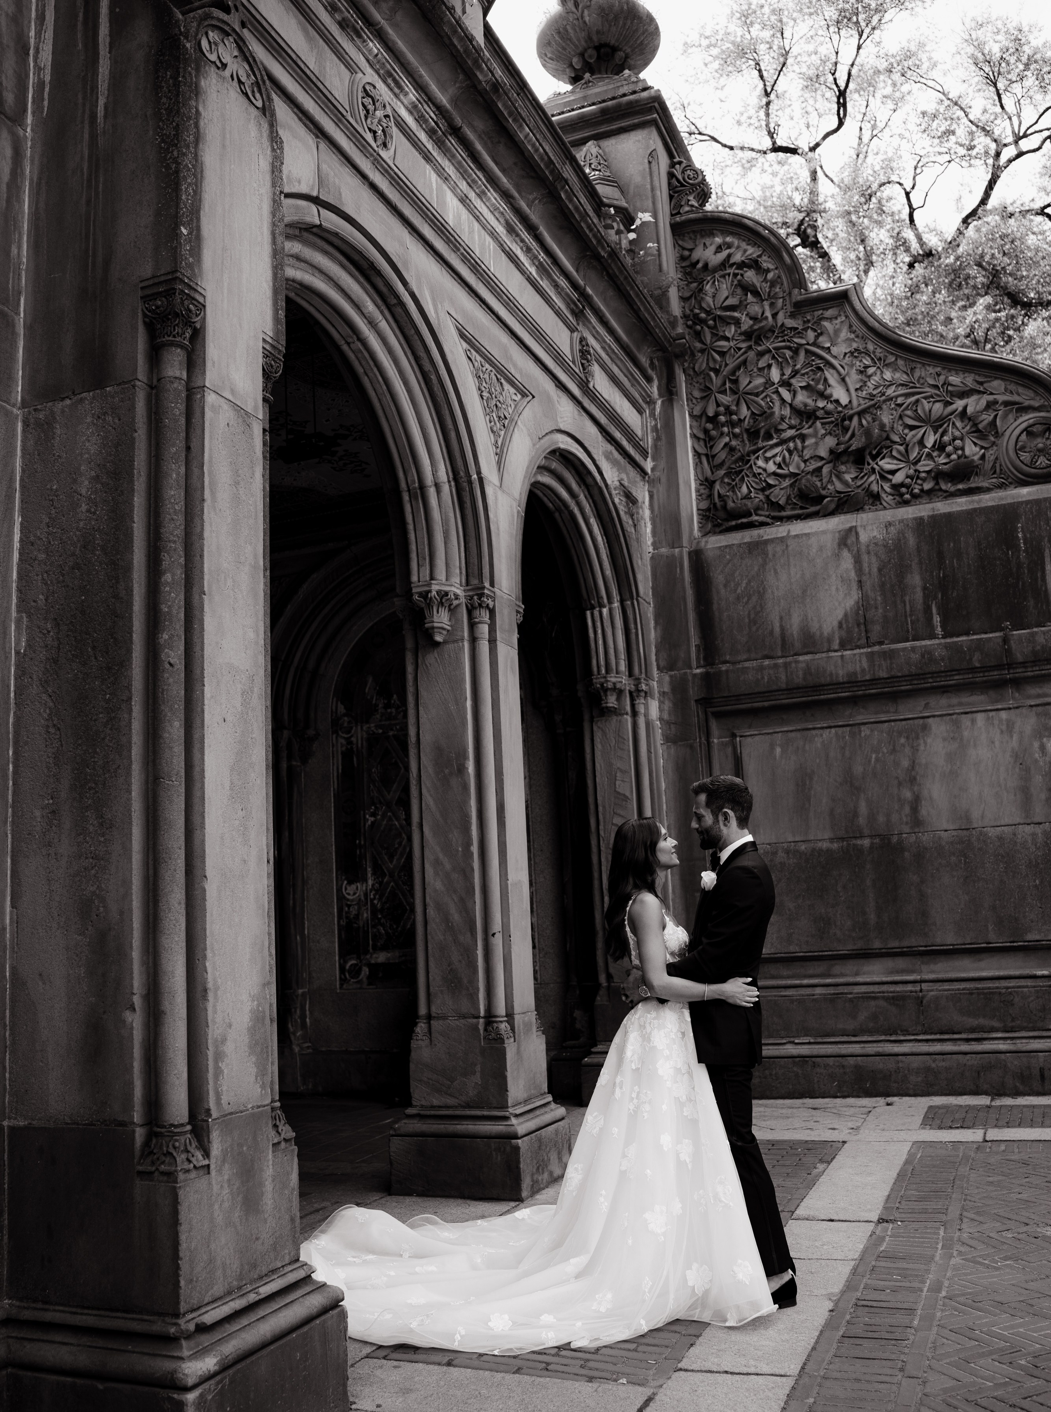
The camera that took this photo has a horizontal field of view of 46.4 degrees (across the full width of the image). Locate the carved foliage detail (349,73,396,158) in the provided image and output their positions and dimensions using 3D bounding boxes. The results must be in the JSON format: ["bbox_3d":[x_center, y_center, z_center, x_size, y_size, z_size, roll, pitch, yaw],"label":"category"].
[{"bbox_3d":[-0.716,-2.760,5.754,0.100,0.350,0.360,-7,-11,22],"label":"carved foliage detail"}]

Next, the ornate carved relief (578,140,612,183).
[{"bbox_3d":[0.572,-4.460,10.124,0.420,0.500,0.420,-7,-11,22],"label":"ornate carved relief"}]

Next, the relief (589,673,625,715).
[{"bbox_3d":[0.612,-0.094,9.091,0.300,0.290,0.240,-7,-11,22],"label":"relief"}]

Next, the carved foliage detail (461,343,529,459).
[{"bbox_3d":[-0.174,-1.642,6.929,0.070,0.550,0.920,-7,-11,22],"label":"carved foliage detail"}]

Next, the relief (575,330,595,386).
[{"bbox_3d":[0.398,-2.355,8.367,0.100,0.350,0.330,-7,-11,22],"label":"relief"}]

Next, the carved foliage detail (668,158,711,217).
[{"bbox_3d":[1.452,-4.426,10.567,0.340,0.560,0.350,-7,-11,22],"label":"carved foliage detail"}]

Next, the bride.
[{"bbox_3d":[-0.048,1.292,4.637,1.880,1.660,1.500,-4,-10,6],"label":"bride"}]

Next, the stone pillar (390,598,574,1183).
[{"bbox_3d":[-0.288,0.941,6.574,0.710,3.070,0.690,-7,-11,22],"label":"stone pillar"}]

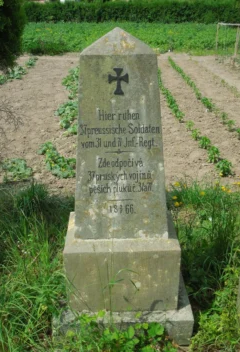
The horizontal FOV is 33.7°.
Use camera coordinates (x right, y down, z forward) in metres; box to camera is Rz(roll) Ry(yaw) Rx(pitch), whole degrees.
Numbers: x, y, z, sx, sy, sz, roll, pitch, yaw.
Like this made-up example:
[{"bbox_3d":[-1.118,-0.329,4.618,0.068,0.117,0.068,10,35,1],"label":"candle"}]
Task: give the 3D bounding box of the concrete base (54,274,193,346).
[{"bbox_3d":[0.014,0.644,2.082,0.647,0.158,0.482,-1,25,-1],"label":"concrete base"}]

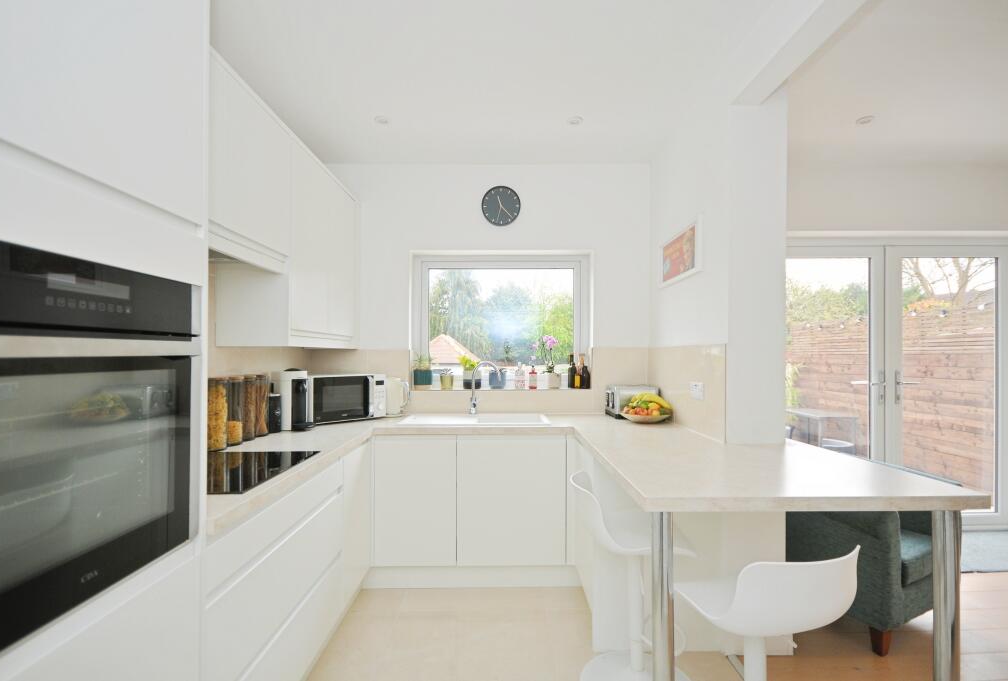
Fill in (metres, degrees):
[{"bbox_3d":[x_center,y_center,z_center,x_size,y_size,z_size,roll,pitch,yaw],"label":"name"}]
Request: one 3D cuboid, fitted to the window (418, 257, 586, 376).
[{"bbox_3d":[-0.019,-0.142,3.220,1.240,0.930,0.080,0,-1,0],"label":"window"}]

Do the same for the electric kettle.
[{"bbox_3d":[-0.707,0.358,2.910,0.210,0.250,0.155,0,-1,0],"label":"electric kettle"}]

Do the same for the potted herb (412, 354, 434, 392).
[{"bbox_3d":[-0.554,0.215,3.101,0.140,0.239,0.130,0,-1,0],"label":"potted herb"}]

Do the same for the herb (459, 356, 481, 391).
[{"bbox_3d":[-0.235,0.215,3.104,0.150,0.239,0.135,0,-1,0],"label":"herb"}]

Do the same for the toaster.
[{"bbox_3d":[0.820,0.385,2.910,0.280,0.198,0.250,0,-1,0],"label":"toaster"}]

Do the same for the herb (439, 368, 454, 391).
[{"bbox_3d":[-0.392,0.263,3.102,0.109,0.144,0.100,0,-1,0],"label":"herb"}]

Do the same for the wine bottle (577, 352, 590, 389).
[{"bbox_3d":[0.546,0.205,3.110,0.083,0.245,0.083,0,-1,0],"label":"wine bottle"}]

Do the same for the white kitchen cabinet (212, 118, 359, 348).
[{"bbox_3d":[-1.138,-0.453,2.556,0.333,0.985,0.995,0,-1,0],"label":"white kitchen cabinet"}]

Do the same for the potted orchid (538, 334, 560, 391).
[{"bbox_3d":[0.311,0.147,3.110,0.164,0.376,0.120,0,-1,0],"label":"potted orchid"}]

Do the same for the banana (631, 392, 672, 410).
[{"bbox_3d":[0.850,0.351,2.620,0.235,0.110,0.140,0,-1,0],"label":"banana"}]

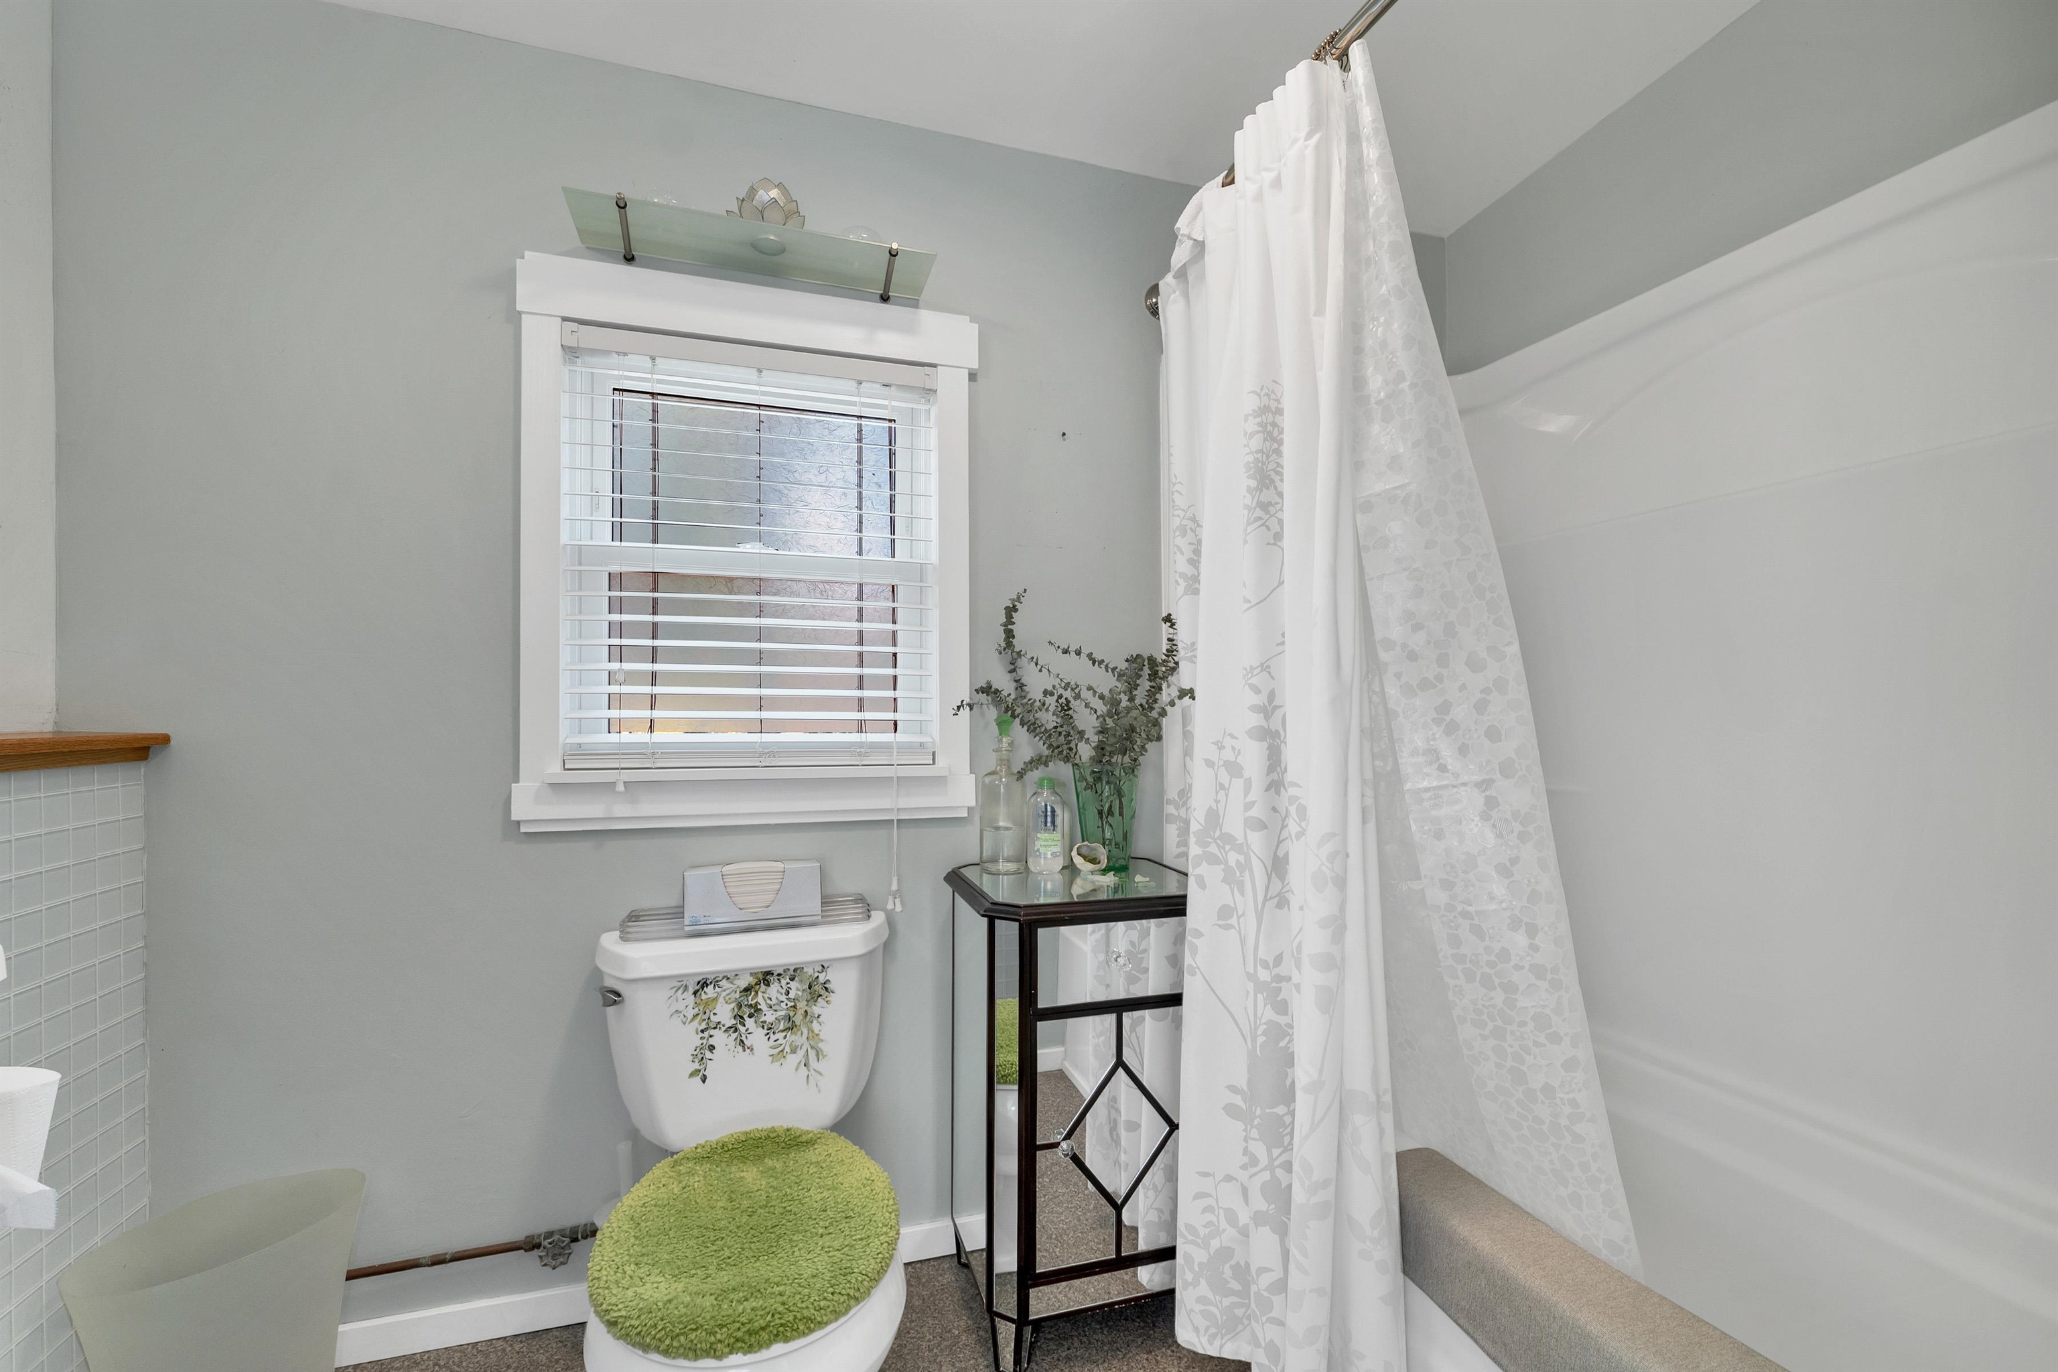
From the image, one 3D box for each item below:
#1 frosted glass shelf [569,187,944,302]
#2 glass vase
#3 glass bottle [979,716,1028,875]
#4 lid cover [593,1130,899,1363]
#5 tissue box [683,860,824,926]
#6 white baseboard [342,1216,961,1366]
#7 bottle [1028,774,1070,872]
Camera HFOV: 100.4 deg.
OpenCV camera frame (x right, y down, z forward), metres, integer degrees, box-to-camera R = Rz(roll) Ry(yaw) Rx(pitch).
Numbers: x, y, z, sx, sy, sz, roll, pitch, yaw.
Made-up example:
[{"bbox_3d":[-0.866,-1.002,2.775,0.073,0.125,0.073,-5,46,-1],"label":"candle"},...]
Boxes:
[{"bbox_3d":[-0.490,-0.795,1.569,0.620,0.030,0.170,0,-1,-18],"label":"frosted glass shelf"},{"bbox_3d":[0.157,0.260,1.721,0.132,0.210,0.132,0,-1,-18],"label":"glass vase"},{"bbox_3d":[-0.050,0.213,1.704,0.092,0.303,0.092,0,-1,0],"label":"glass bottle"},{"bbox_3d":[-0.368,0.716,1.142,0.380,0.050,0.478,0,-1,-18],"label":"lid cover"},{"bbox_3d":[-0.488,0.371,1.528,0.228,0.098,0.062,0,-1,-18],"label":"tissue box"},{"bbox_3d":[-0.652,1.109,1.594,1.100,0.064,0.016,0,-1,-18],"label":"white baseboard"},{"bbox_3d":[0.033,0.272,1.693,0.072,0.184,0.050,0,-1,-7],"label":"bottle"}]

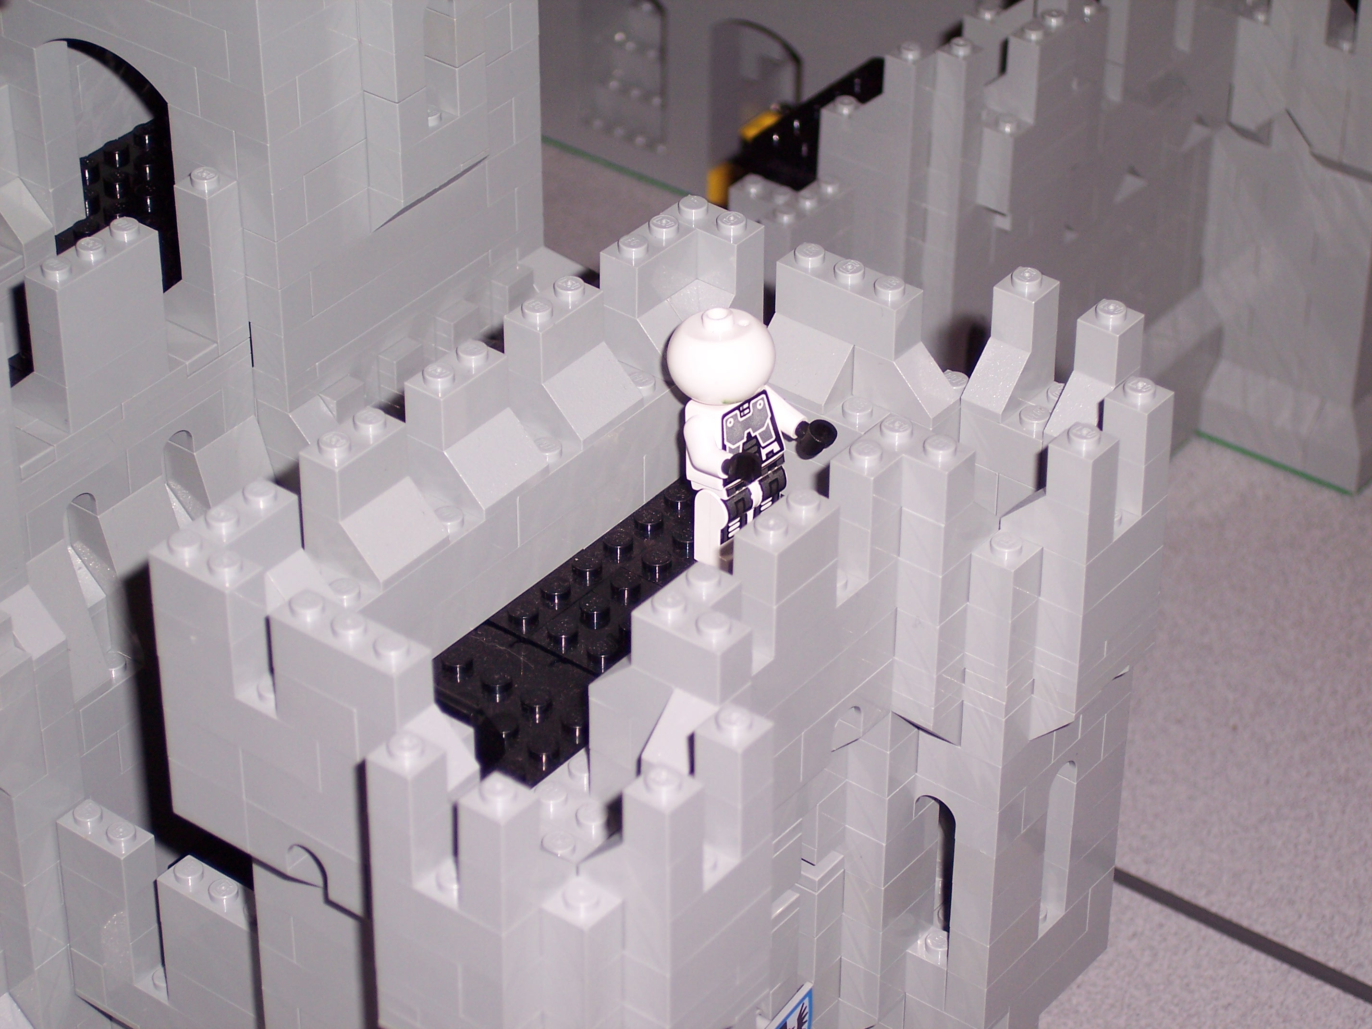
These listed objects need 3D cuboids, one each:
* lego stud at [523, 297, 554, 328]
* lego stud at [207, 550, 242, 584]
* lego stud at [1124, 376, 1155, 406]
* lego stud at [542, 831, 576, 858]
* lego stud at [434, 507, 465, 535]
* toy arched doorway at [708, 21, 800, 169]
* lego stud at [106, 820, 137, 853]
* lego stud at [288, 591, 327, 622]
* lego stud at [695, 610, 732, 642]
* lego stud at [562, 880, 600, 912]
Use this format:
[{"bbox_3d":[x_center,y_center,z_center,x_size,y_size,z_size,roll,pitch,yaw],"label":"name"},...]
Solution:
[{"bbox_3d":[-0.023,-0.032,0.652,0.005,0.002,0.005,0,36,0],"label":"lego stud"},{"bbox_3d":[-0.067,0.007,0.596,0.005,0.002,0.005,0,36,0],"label":"lego stud"},{"bbox_3d":[0.070,-0.019,0.634,0.005,0.002,0.005,0,36,0],"label":"lego stud"},{"bbox_3d":[-0.019,0.049,0.604,0.005,0.002,0.005,0,36,0],"label":"lego stud"},{"bbox_3d":[-0.037,0.001,0.638,0.005,0.002,0.005,0,36,0],"label":"lego stud"},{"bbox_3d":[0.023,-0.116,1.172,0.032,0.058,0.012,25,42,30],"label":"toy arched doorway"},{"bbox_3d":[-0.097,0.055,0.711,0.005,0.002,0.005,25,42,30],"label":"lego stud"},{"bbox_3d":[-0.054,0.013,0.589,0.005,0.002,0.005,0,36,0],"label":"lego stud"},{"bbox_3d":[0.004,0.016,0.584,0.005,0.002,0.005,0,36,0],"label":"lego stud"},{"bbox_3d":[-0.014,0.052,0.567,0.005,0.002,0.005,0,36,0],"label":"lego stud"}]

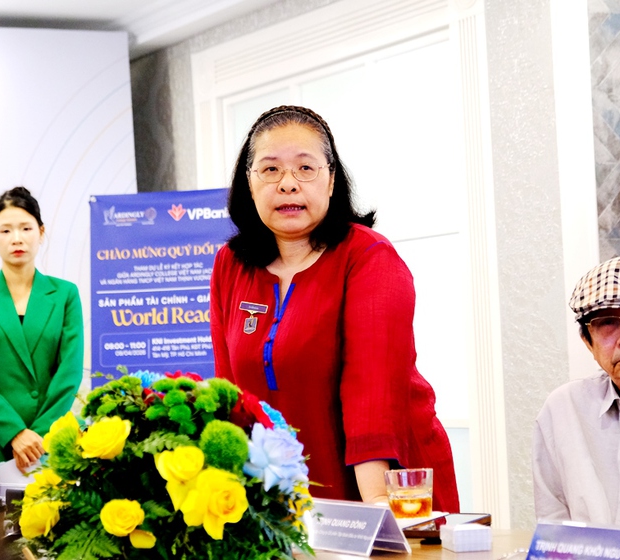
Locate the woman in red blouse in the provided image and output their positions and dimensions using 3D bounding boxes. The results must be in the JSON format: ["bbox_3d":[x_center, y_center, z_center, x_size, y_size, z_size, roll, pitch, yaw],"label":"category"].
[{"bbox_3d":[0.085,0.447,3.720,0.520,1.530,0.480,-4,-3,36],"label":"woman in red blouse"}]

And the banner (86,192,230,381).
[{"bbox_3d":[-0.514,0.458,7.250,0.600,1.600,0.050,-3,-7,11],"label":"banner"}]

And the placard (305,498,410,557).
[{"bbox_3d":[0.066,0.404,3.173,0.077,0.078,0.257,-1,-3,-28],"label":"placard"}]

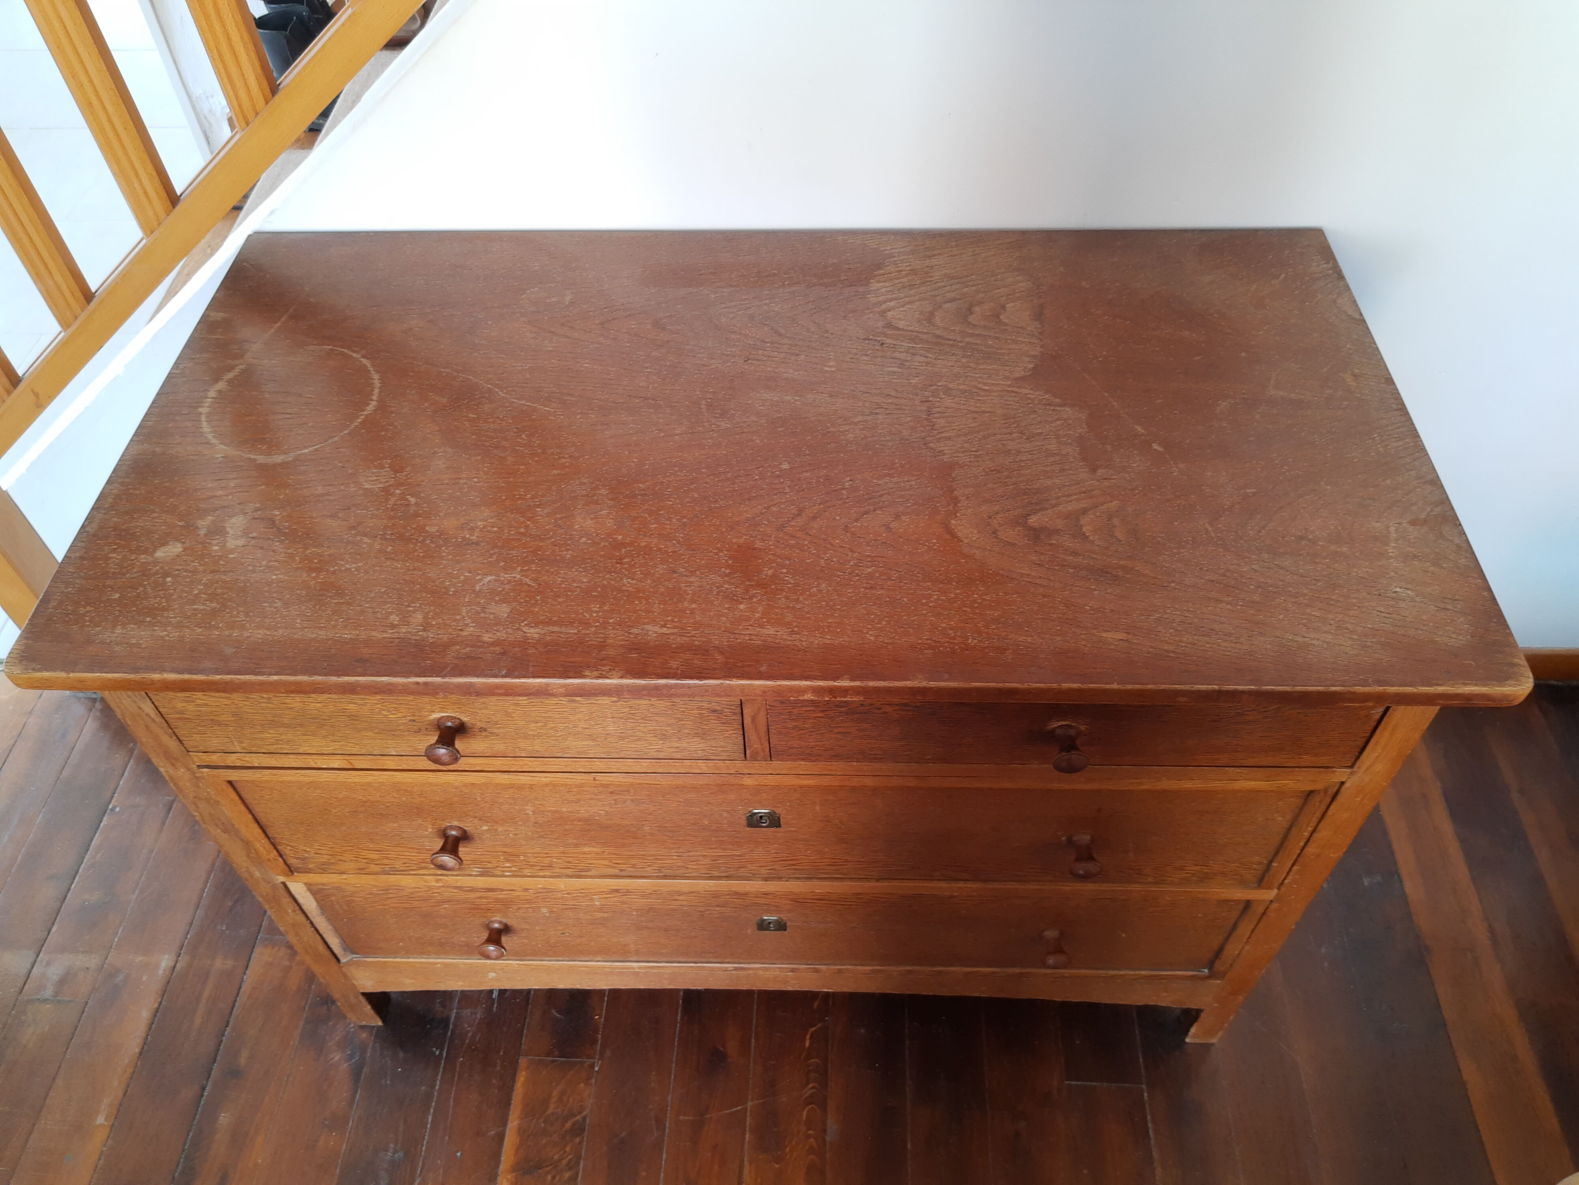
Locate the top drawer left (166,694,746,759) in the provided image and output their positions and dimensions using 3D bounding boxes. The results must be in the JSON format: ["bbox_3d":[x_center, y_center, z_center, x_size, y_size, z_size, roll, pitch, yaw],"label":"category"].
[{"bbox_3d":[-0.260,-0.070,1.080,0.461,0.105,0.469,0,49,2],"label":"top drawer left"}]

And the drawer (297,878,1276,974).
[{"bbox_3d":[-0.009,0.176,1.353,0.934,0.188,0.469,0,49,2],"label":"drawer"}]

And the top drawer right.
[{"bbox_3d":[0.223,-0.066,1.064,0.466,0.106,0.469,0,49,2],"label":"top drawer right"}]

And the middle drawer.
[{"bbox_3d":[-0.014,0.044,1.201,0.949,0.194,0.469,0,49,2],"label":"middle drawer"}]

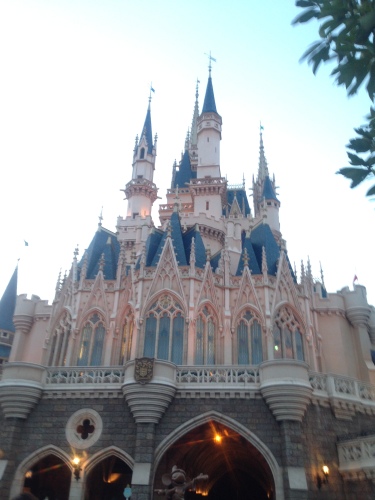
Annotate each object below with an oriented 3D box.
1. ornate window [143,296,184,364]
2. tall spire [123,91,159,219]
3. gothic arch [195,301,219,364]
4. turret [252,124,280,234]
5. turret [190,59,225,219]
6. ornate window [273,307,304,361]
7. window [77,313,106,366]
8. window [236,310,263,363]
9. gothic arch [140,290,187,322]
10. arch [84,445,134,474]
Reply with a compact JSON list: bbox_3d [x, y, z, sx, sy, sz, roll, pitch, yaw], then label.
[{"bbox_3d":[-1.370,4.715,27.368,2.378,4.455,0.400,-1,-32,6],"label":"ornate window"},{"bbox_3d":[-3.596,-9.077,42.128,2.748,15.395,2.748,-1,-32,6],"label":"tall spire"},{"bbox_3d":[1.055,4.878,27.586,1.539,4.230,0.500,15,-34,-19],"label":"gothic arch"},{"bbox_3d":[7.772,-7.501,47.275,2.545,13.845,2.545,-1,-32,6],"label":"turret"},{"bbox_3d":[2.064,-11.752,45.315,2.972,21.430,2.972,-1,-32,6],"label":"turret"},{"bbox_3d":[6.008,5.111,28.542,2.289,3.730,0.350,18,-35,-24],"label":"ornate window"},{"bbox_3d":[-5.826,5.555,28.959,1.686,3.755,0.350,-1,-32,6],"label":"window"},{"bbox_3d":[3.623,5.164,27.836,1.448,3.755,0.350,-1,-32,6],"label":"window"},{"bbox_3d":[-1.407,3.364,28.219,2.687,2.070,0.450,-1,-32,6],"label":"gothic arch"},{"bbox_3d":[-3.653,9.884,22.481,2.542,1.300,0.500,-1,-32,6],"label":"arch"}]

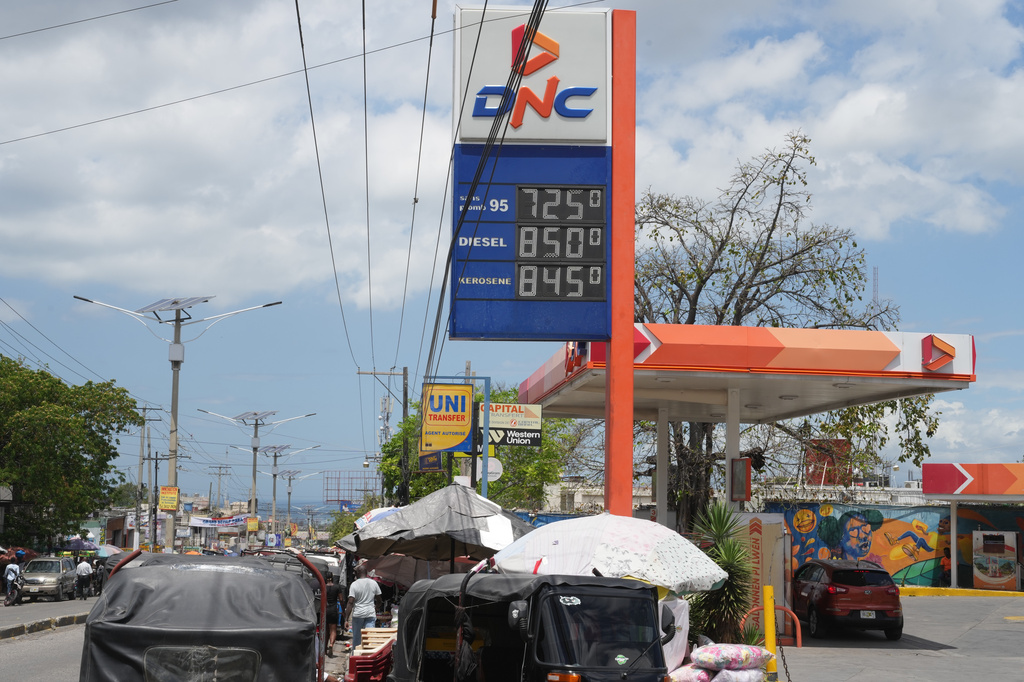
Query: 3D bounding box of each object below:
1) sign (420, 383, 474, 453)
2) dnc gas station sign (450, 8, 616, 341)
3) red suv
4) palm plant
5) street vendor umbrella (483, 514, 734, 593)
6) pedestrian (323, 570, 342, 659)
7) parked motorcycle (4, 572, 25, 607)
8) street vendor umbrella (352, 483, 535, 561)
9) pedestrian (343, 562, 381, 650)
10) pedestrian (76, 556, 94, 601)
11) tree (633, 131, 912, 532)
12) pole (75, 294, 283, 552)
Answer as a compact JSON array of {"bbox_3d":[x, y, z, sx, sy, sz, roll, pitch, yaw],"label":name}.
[{"bbox_3d":[-1.429,1.706,31.500,1.200,1.560,0.170,2,-6,-6],"label":"sign"},{"bbox_3d":[0.301,-2.574,22.159,2.470,5.220,0.440,2,-6,-7],"label":"dnc gas station sign"},{"bbox_3d":[7.253,5.737,31.650,1.860,1.640,4.440,1,-6,-5],"label":"red suv"},{"bbox_3d":[3.842,4.285,26.200,1.300,2.700,1.300,1,-6,0],"label":"palm plant"},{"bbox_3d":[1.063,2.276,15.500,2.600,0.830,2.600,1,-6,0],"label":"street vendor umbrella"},{"bbox_3d":[-3.334,5.118,26.700,0.480,1.610,0.420,1,-6,-6],"label":"pedestrian"},{"bbox_3d":[-18.476,9.248,52.800,0.750,1.120,1.900,-2,-7,25],"label":"parked motorcycle"},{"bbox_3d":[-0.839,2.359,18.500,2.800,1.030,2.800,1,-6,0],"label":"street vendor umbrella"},{"bbox_3d":[-2.492,4.581,23.700,0.580,1.770,0.420,1,-6,-6],"label":"pedestrian"},{"bbox_3d":[-17.250,9.606,57.500,0.600,1.750,0.400,2,-6,-6],"label":"pedestrian"},{"bbox_3d":[8.915,0.721,50.000,11.500,15.300,11.000,1,-6,0],"label":"tree"},{"bbox_3d":[-13.209,4.313,55.655,7.900,11.860,1.800,1,-6,-6],"label":"pole"}]

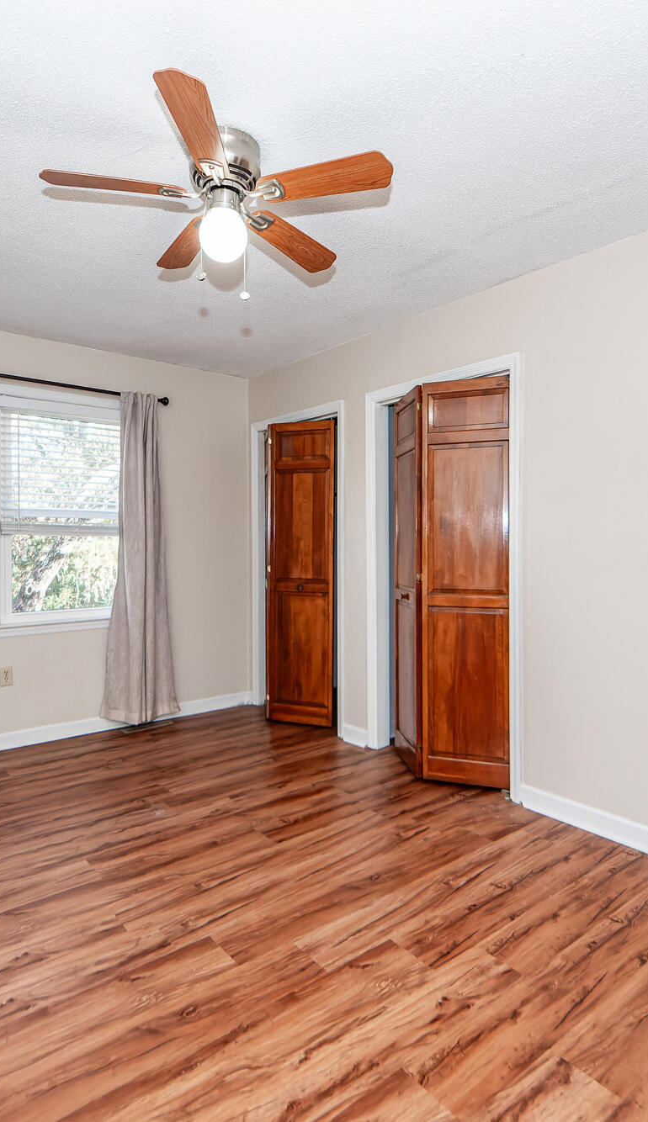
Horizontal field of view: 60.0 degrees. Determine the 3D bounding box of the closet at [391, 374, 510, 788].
[{"bbox_3d":[0.592,0.100,2.925,0.260,2.000,0.740,-1,1,-43],"label":"closet"}]

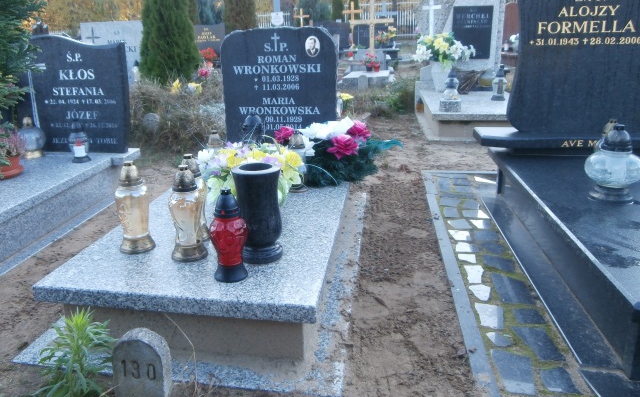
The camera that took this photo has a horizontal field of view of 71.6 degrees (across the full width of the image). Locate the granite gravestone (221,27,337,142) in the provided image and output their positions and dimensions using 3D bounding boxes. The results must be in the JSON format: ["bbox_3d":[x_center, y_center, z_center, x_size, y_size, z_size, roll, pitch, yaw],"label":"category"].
[{"bbox_3d":[-0.258,-0.664,2.890,0.740,0.830,0.090,2,19,8],"label":"granite gravestone"}]

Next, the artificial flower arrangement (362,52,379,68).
[{"bbox_3d":[0.911,-2.499,8.000,0.290,0.290,0.270,2,19,8],"label":"artificial flower arrangement"}]

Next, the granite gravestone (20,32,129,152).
[{"bbox_3d":[-1.720,-0.719,3.089,0.740,0.790,0.090,1,14,8],"label":"granite gravestone"}]

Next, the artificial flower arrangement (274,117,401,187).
[{"bbox_3d":[0.107,-0.266,2.483,0.620,0.300,0.380,1,14,8],"label":"artificial flower arrangement"}]

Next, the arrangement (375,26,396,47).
[{"bbox_3d":[1.699,-4.202,11.500,0.560,0.520,0.450,2,19,8],"label":"arrangement"}]

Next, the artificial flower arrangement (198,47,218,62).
[{"bbox_3d":[-2.062,-2.663,8.200,0.360,0.280,0.320,2,19,8],"label":"artificial flower arrangement"}]

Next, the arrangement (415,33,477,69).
[{"bbox_3d":[1.528,-1.815,5.400,0.740,0.430,0.550,2,19,8],"label":"arrangement"}]

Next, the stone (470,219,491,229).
[{"bbox_3d":[0.948,0.155,2.620,0.130,0.025,0.130,2,19,8],"label":"stone"}]

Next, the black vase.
[{"bbox_3d":[-0.212,0.052,1.566,0.160,0.325,0.160,1,14,8],"label":"black vase"}]

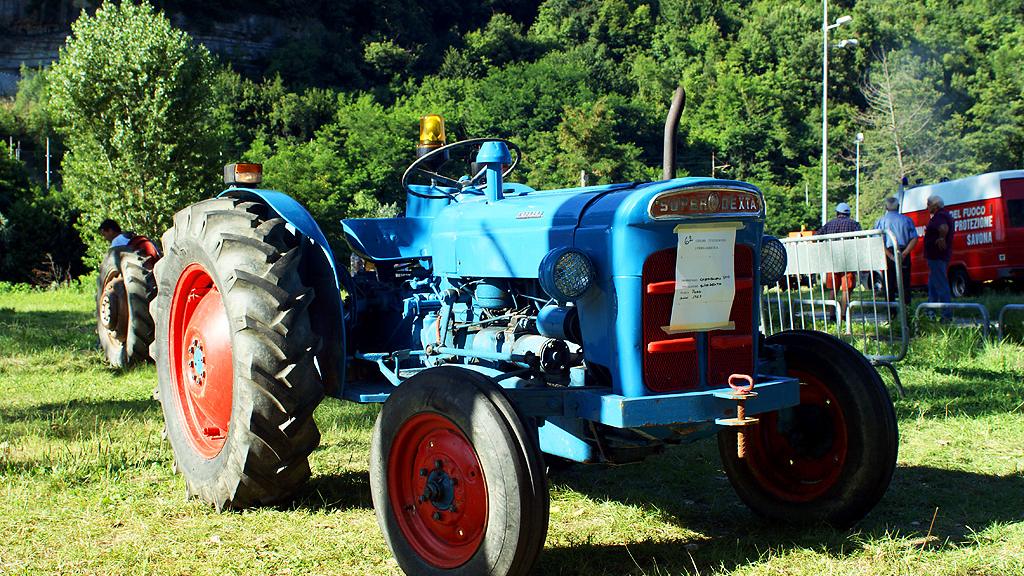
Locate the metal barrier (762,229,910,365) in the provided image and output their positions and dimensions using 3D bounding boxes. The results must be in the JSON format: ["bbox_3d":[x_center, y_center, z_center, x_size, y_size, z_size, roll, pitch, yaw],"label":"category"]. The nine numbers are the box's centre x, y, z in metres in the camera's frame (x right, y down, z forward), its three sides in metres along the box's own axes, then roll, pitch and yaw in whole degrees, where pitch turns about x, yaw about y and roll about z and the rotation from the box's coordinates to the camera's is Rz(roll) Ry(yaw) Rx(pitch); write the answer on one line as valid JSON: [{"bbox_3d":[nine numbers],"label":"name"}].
[{"bbox_3d":[2.204,0.175,10.369,0.500,1.080,2.000,-5,1,-16],"label":"metal barrier"}]

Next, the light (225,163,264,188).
[{"bbox_3d":[-1.064,-0.452,5.881,0.120,0.090,0.100,-4,3,-31],"label":"light"}]

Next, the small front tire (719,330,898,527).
[{"bbox_3d":[0.989,0.489,4.998,0.165,0.700,0.700,-4,3,-42],"label":"small front tire"}]

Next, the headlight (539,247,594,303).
[{"bbox_3d":[0.154,-0.035,4.291,0.155,0.155,0.110,-4,3,-31],"label":"headlight"}]

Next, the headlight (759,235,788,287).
[{"bbox_3d":[0.783,-0.084,4.669,0.155,0.155,0.110,-4,3,-31],"label":"headlight"}]

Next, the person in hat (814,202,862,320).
[{"bbox_3d":[4.681,-0.380,21.200,0.600,1.720,0.400,-1,2,-9],"label":"person in hat"}]

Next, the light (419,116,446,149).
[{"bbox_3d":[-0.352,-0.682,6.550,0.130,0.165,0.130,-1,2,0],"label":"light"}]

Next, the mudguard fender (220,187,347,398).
[{"bbox_3d":[-1.021,0.002,5.916,0.200,0.820,1.330,-4,3,-31],"label":"mudguard fender"}]

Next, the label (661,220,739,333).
[{"bbox_3d":[0.563,-0.025,4.314,0.225,0.305,0.020,-4,15,-31],"label":"label"}]

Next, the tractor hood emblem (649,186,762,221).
[{"bbox_3d":[0.574,-0.251,4.280,0.430,0.095,0.045,-4,3,-31],"label":"tractor hood emblem"}]

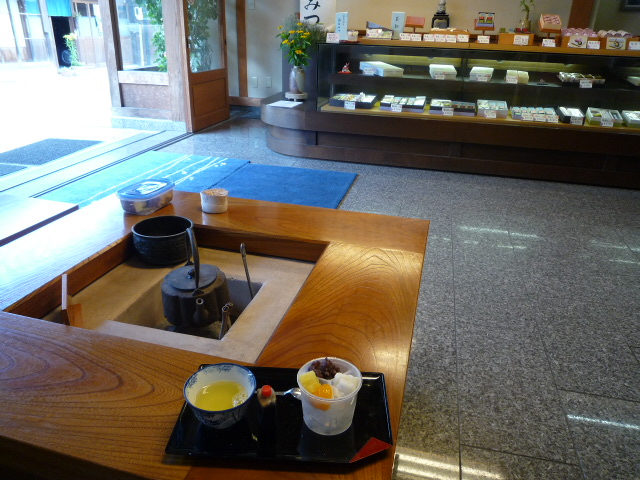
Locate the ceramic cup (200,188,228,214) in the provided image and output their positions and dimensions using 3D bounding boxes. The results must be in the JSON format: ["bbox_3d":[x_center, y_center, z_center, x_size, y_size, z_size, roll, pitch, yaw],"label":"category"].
[{"bbox_3d":[-0.307,-0.114,1.358,0.081,0.053,0.081,1,24,-1],"label":"ceramic cup"}]

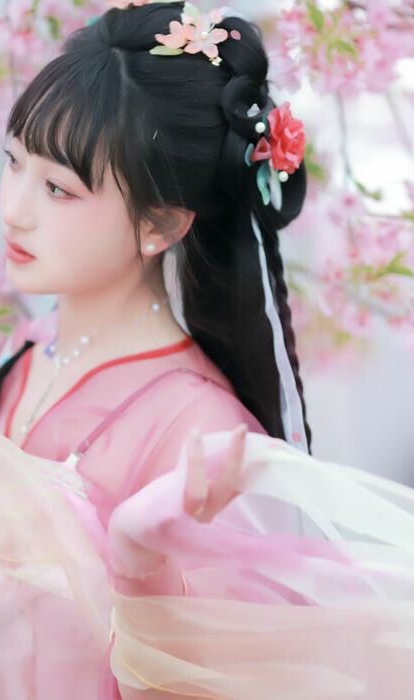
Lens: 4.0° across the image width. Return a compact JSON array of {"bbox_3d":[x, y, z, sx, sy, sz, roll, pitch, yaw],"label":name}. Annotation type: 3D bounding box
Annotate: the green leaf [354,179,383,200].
[{"bbox_3d":[0.145,-0.144,5.360,0.030,0.008,0.012,35,0,0],"label":"green leaf"}]

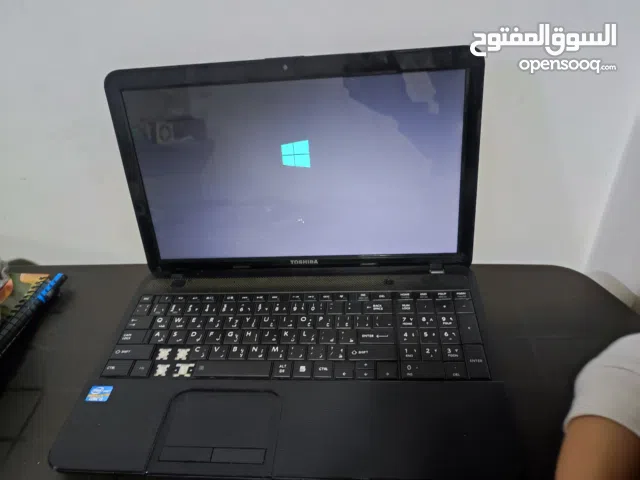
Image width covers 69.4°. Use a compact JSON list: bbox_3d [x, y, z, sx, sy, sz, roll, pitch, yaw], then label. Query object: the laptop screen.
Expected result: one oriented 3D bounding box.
[{"bbox_3d":[-0.025,-0.069,0.496,0.346,0.196,0.010,-1,24,6],"label":"laptop screen"}]

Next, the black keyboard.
[{"bbox_3d":[-0.026,0.094,0.459,0.353,0.012,0.107,-1,38,6],"label":"black keyboard"}]

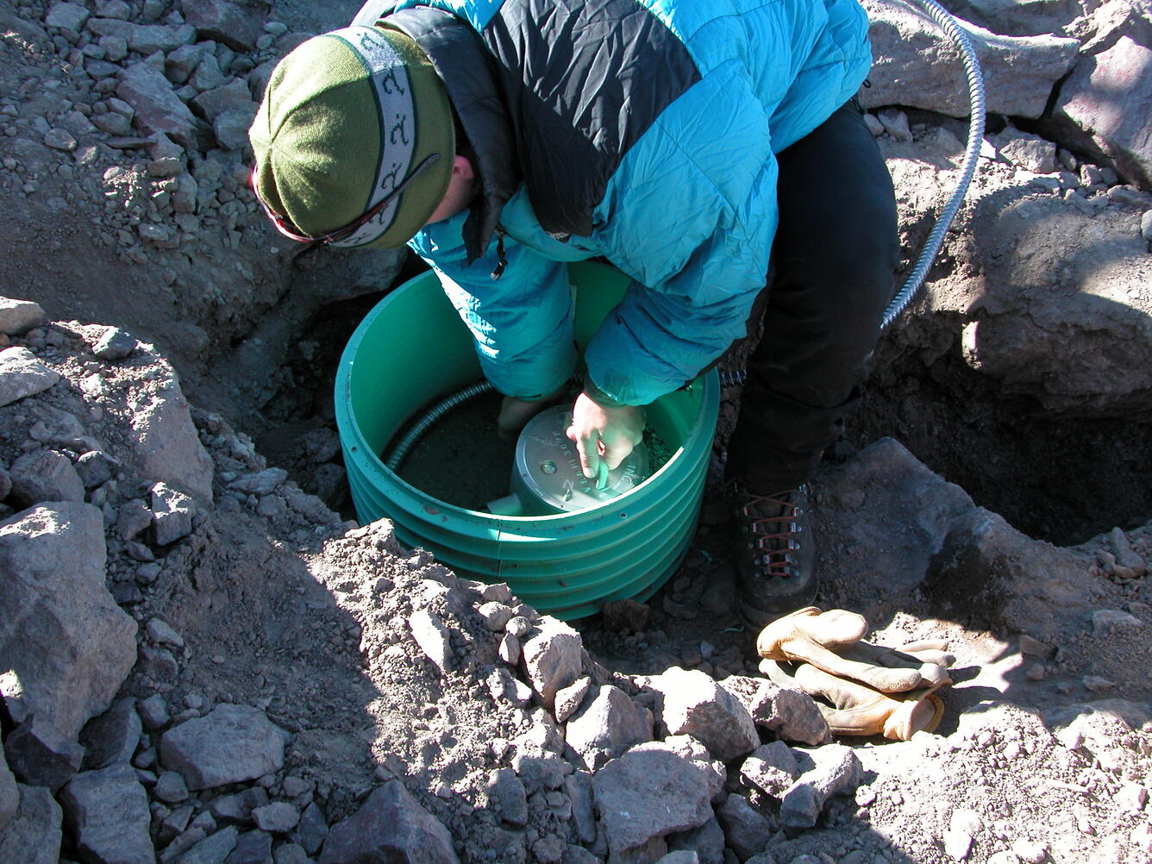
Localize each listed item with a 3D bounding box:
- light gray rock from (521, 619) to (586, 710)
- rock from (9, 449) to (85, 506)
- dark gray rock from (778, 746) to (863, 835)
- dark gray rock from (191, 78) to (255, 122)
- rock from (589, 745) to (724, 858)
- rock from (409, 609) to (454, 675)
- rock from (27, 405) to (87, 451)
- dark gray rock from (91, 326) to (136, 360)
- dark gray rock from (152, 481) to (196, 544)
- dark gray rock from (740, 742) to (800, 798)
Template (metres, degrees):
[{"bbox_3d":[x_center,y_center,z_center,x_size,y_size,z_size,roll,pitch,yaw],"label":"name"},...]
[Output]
[{"bbox_3d":[-0.030,0.294,1.485,0.076,0.073,0.112,-6,52,-6],"label":"light gray rock"},{"bbox_3d":[-0.670,0.058,1.476,0.082,0.055,0.066,10,52,6],"label":"rock"},{"bbox_3d":[0.284,0.416,1.355,0.068,0.062,0.115,38,61,26],"label":"dark gray rock"},{"bbox_3d":[-0.570,-0.535,1.880,0.105,0.060,0.065,-8,52,-6],"label":"dark gray rock"},{"bbox_3d":[0.096,0.433,1.378,0.147,0.084,0.112,-12,53,-11],"label":"rock"},{"bbox_3d":[-0.180,0.260,1.444,0.041,0.036,0.086,-18,54,-15],"label":"rock"},{"bbox_3d":[-0.636,-0.005,1.430,0.075,0.045,0.055,12,53,9],"label":"rock"},{"bbox_3d":[-0.632,-0.122,1.594,0.056,0.034,0.041,-10,53,-9],"label":"dark gray rock"},{"bbox_3d":[-0.487,0.098,1.410,0.053,0.058,0.055,0,52,0],"label":"dark gray rock"},{"bbox_3d":[0.230,0.400,1.375,0.072,0.052,0.060,16,53,12],"label":"dark gray rock"}]

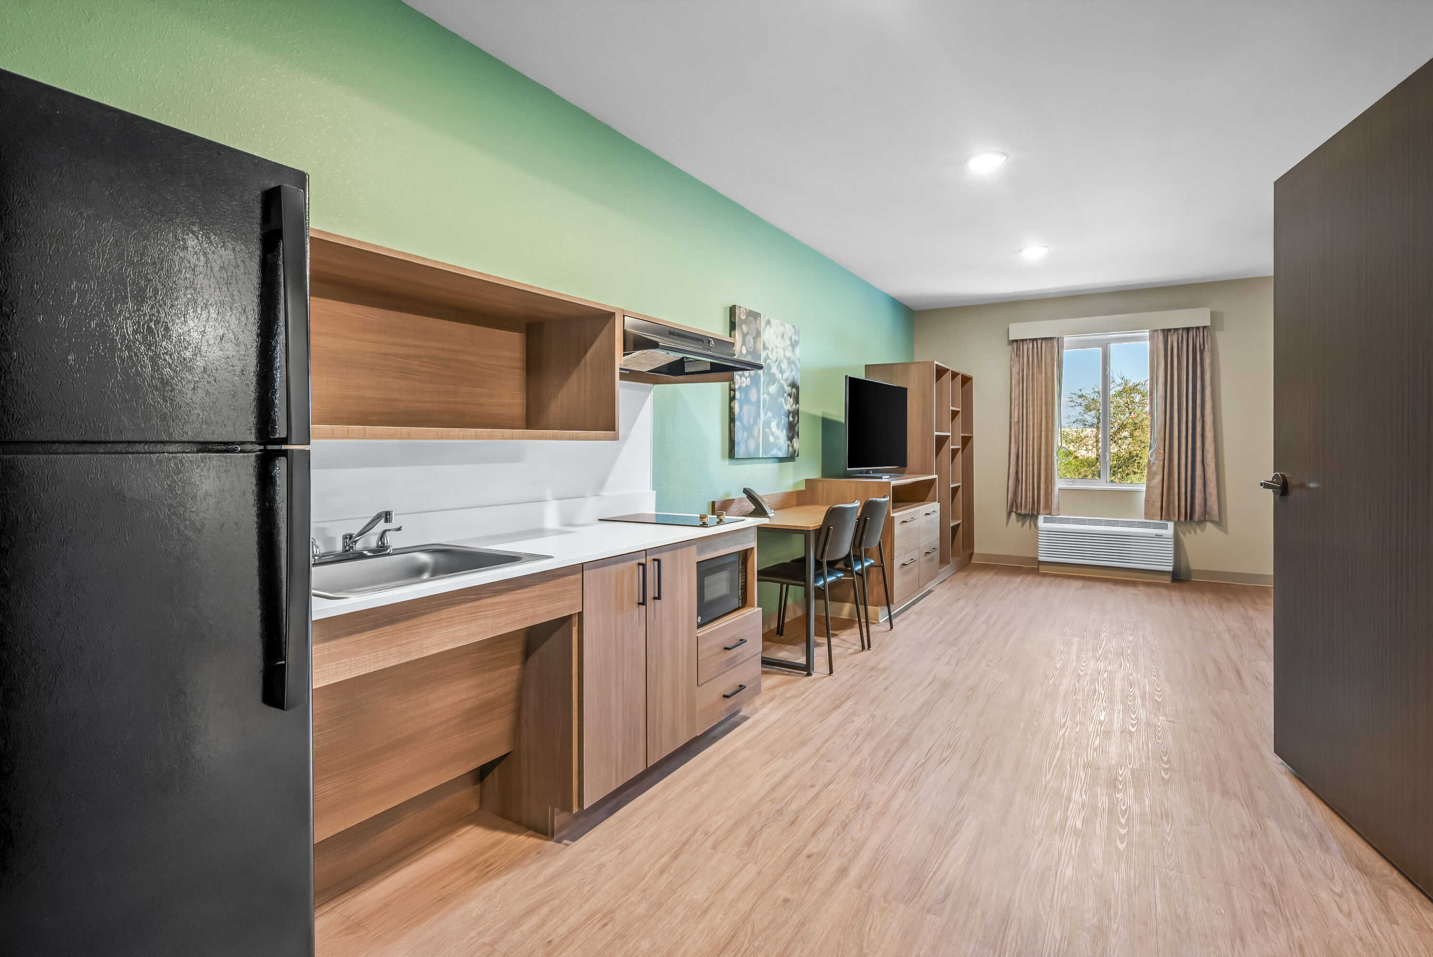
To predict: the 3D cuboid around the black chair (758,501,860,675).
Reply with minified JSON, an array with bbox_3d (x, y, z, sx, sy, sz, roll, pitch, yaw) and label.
[{"bbox_3d":[0.487,0.563,3.861,0.580,0.870,0.515,2,3,32],"label":"black chair"}]

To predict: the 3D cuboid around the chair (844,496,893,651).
[{"bbox_3d":[0.758,0.541,4.301,0.580,0.868,0.520,2,3,32],"label":"chair"}]

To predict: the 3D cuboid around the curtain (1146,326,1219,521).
[{"bbox_3d":[4.009,-0.489,5.863,0.509,1.718,0.130,2,3,32],"label":"curtain"}]

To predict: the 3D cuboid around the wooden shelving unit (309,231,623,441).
[{"bbox_3d":[-0.830,-0.339,1.979,0.444,0.459,1.187,2,3,32],"label":"wooden shelving unit"}]

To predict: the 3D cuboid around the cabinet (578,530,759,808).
[{"bbox_3d":[-0.337,0.620,2.671,0.556,0.779,1.195,2,3,32],"label":"cabinet"}]

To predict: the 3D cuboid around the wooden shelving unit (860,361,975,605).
[{"bbox_3d":[1.937,-0.071,6.340,0.586,1.882,1.548,2,3,32],"label":"wooden shelving unit"}]

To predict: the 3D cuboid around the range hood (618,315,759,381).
[{"bbox_3d":[-0.231,-0.522,2.762,0.547,0.131,0.759,2,3,32],"label":"range hood"}]

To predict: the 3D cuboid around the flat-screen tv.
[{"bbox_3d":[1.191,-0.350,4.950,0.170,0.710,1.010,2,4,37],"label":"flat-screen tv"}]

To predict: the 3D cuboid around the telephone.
[{"bbox_3d":[0.266,0.148,3.970,0.190,0.190,0.150,1,3,24],"label":"telephone"}]

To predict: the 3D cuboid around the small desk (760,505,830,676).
[{"bbox_3d":[0.569,0.608,4.148,0.551,0.752,1.200,2,3,32],"label":"small desk"}]

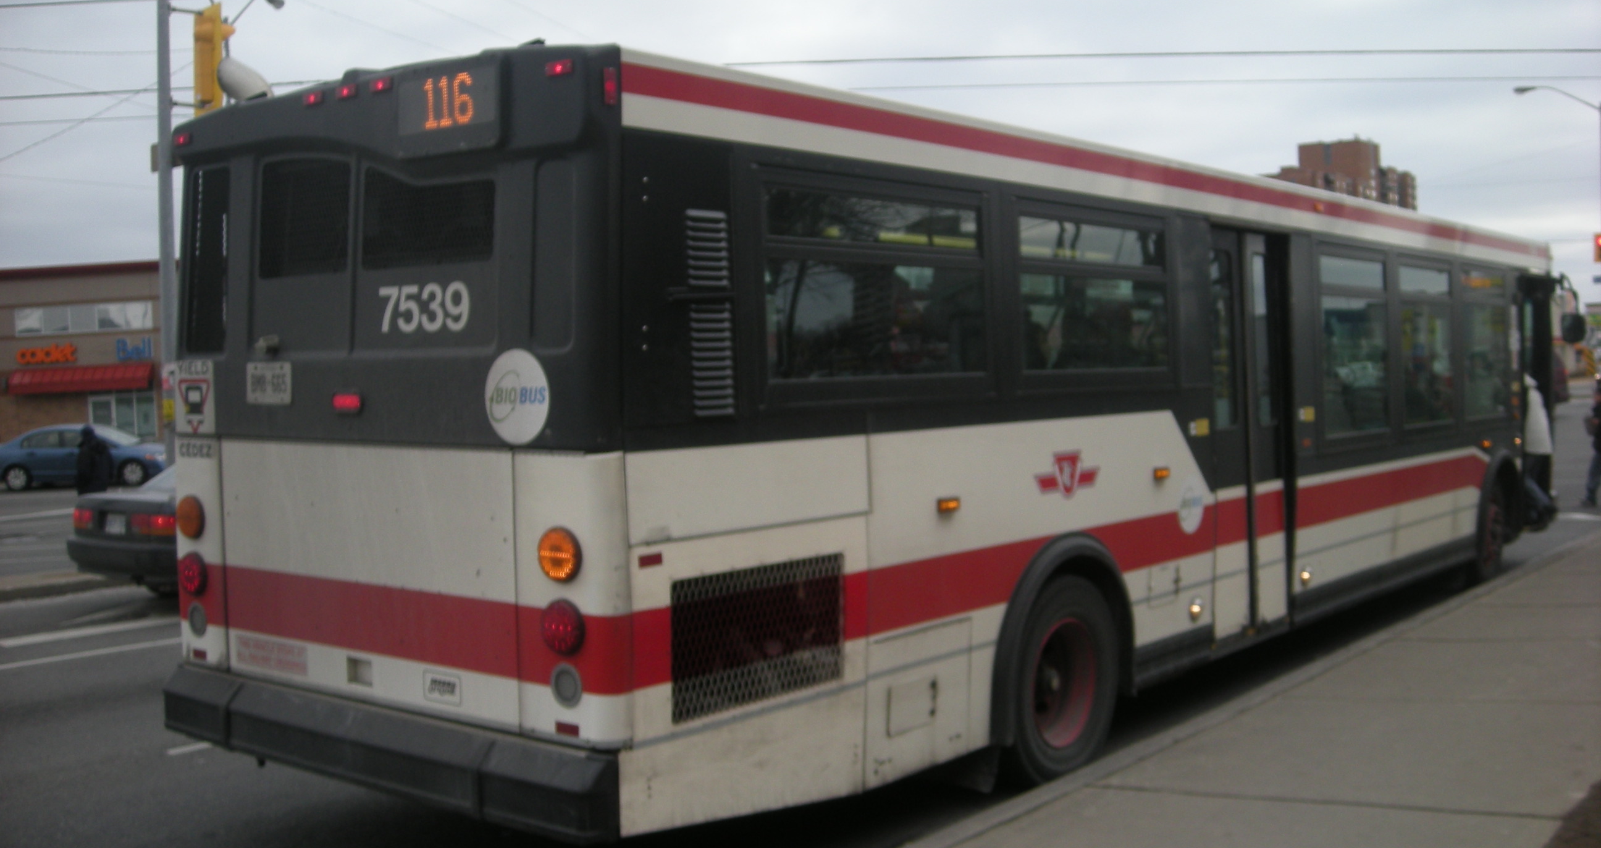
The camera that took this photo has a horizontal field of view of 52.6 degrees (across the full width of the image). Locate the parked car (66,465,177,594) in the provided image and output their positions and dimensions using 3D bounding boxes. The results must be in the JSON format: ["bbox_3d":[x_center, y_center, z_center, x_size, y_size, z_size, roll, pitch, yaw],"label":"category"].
[{"bbox_3d":[-4.798,0.800,16.107,1.680,1.380,4.300,0,2,37],"label":"parked car"}]

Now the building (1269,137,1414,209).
[{"bbox_3d":[135.970,-45.532,405.000,30.000,48.000,23.000,0,3,30],"label":"building"}]

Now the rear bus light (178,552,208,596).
[{"bbox_3d":[-2.425,0.600,6.471,0.180,0.180,0.050,2,3,38],"label":"rear bus light"}]

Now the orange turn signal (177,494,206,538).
[{"bbox_3d":[-2.480,0.379,6.533,0.180,0.180,0.050,2,3,37],"label":"orange turn signal"}]

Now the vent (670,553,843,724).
[{"bbox_3d":[-0.140,0.744,5.775,0.050,0.475,0.970,2,3,38],"label":"vent"}]

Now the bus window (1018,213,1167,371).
[{"bbox_3d":[1.432,-0.611,7.810,0.050,0.709,1.488,-2,1,38],"label":"bus window"}]

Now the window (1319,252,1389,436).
[{"bbox_3d":[3.629,-0.520,10.644,0.060,1.120,1.270,2,3,37],"label":"window"}]

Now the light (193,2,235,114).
[{"bbox_3d":[-5.932,-3.646,16.300,0.380,1.100,0.470,-4,3,-35],"label":"light"}]

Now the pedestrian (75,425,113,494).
[{"bbox_3d":[-10.895,0.821,25.000,0.450,1.670,0.550,-1,2,12],"label":"pedestrian"}]

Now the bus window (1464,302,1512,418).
[{"bbox_3d":[5.593,-0.505,13.200,0.050,0.895,1.282,-2,1,38],"label":"bus window"}]

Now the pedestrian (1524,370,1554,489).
[{"bbox_3d":[6.480,0.215,14.300,0.500,1.580,0.520,0,2,37],"label":"pedestrian"}]

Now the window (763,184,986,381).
[{"bbox_3d":[0.309,-0.532,6.293,0.060,0.710,1.470,2,3,37],"label":"window"}]

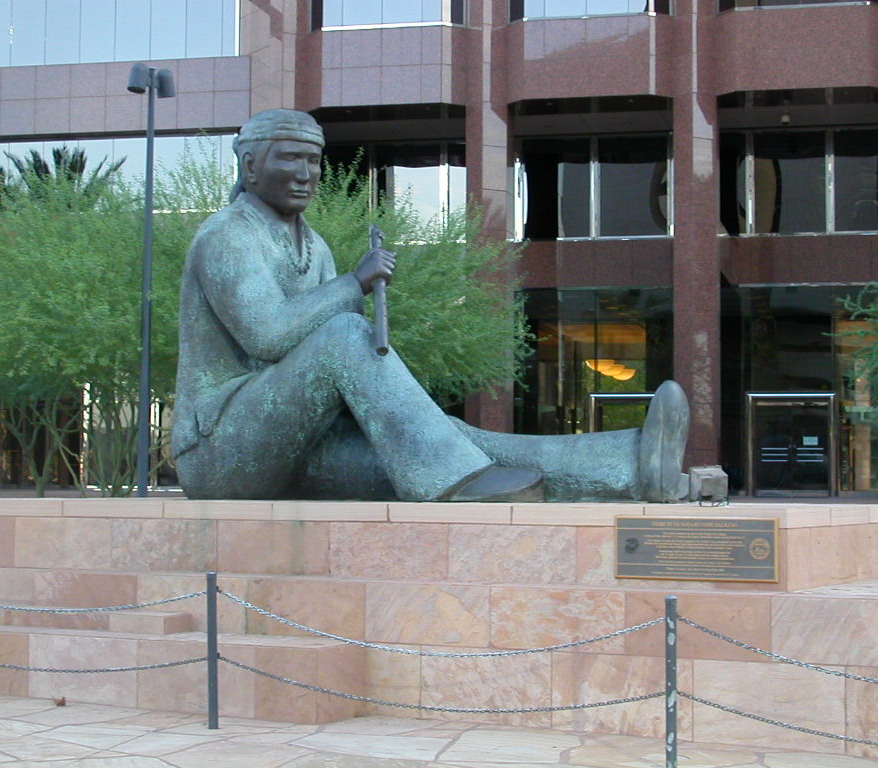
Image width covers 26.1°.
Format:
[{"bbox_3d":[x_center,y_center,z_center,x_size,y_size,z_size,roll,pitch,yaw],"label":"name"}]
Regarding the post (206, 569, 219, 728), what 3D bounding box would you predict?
[{"bbox_3d":[-1.481,1.750,12.442,0.061,1.020,0.061,0,-3,0],"label":"post"}]

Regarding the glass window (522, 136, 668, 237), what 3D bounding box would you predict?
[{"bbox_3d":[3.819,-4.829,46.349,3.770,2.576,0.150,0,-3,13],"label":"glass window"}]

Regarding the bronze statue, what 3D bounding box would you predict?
[{"bbox_3d":[-0.266,-0.729,16.055,4.700,3.420,1.900,-1,-3,28],"label":"bronze statue"}]

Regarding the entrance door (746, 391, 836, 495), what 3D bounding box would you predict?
[{"bbox_3d":[8.373,1.435,44.950,2.139,2.471,0.200,0,-3,13],"label":"entrance door"}]

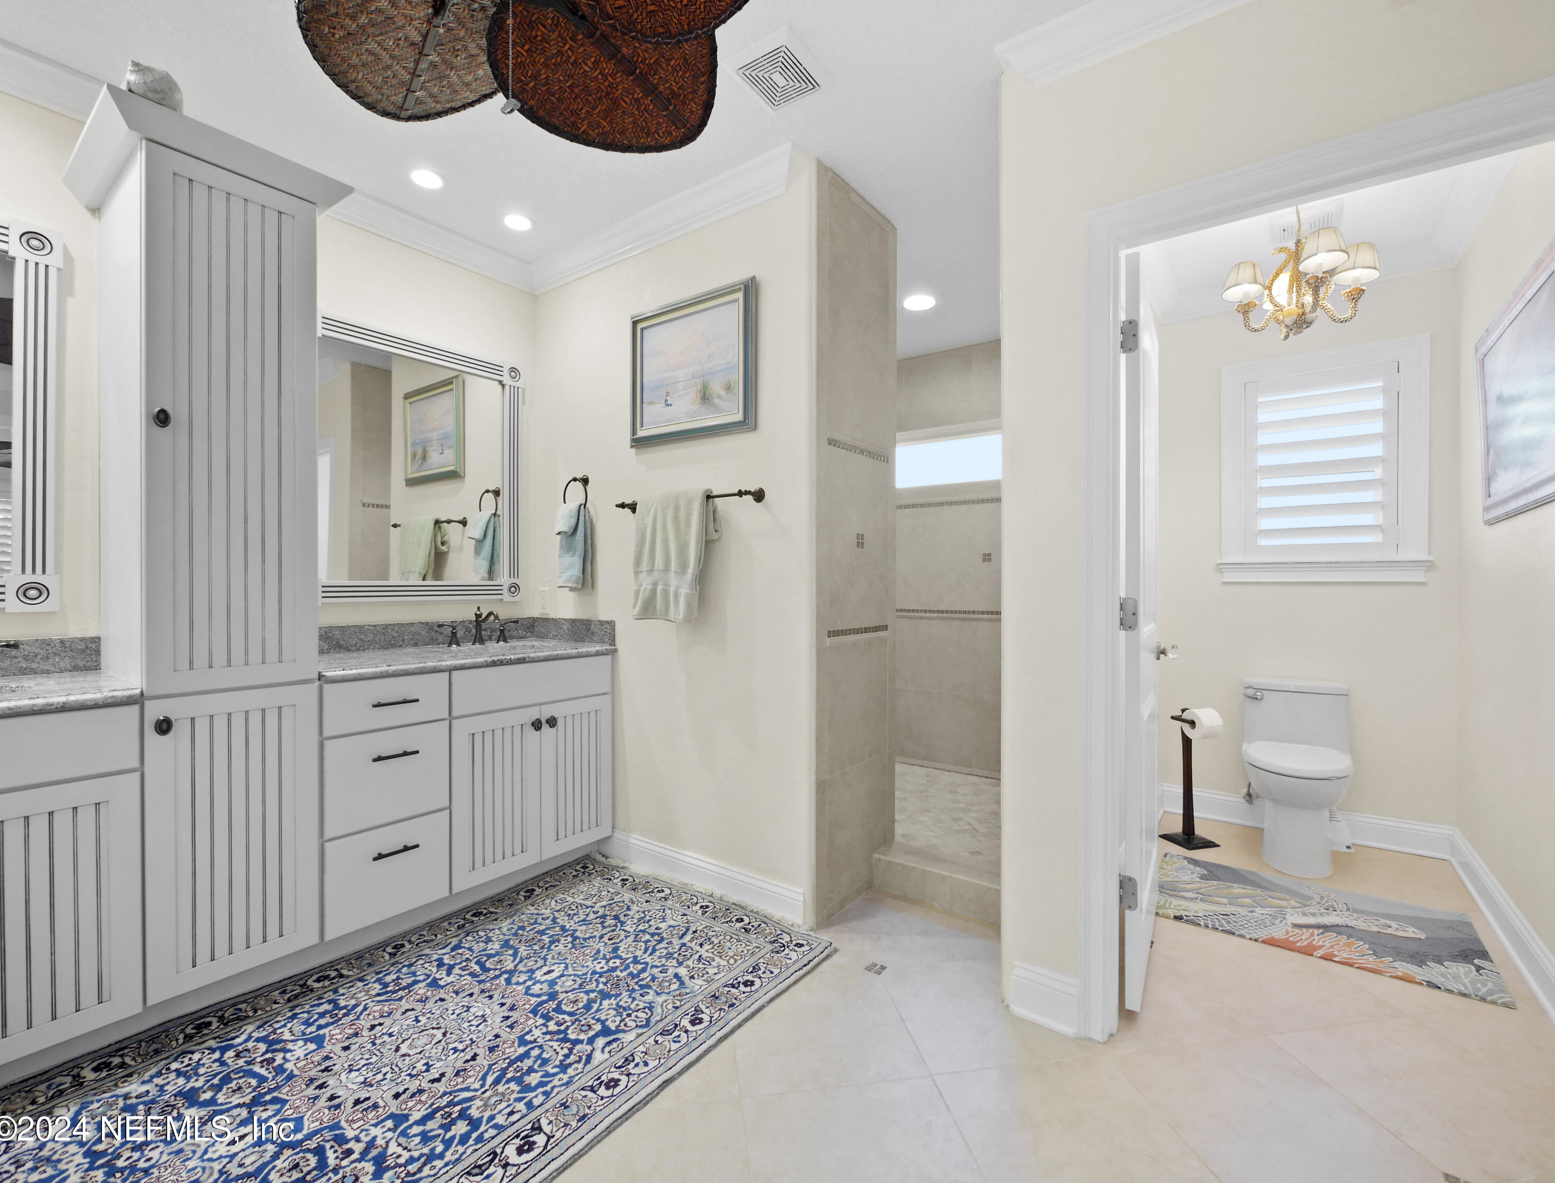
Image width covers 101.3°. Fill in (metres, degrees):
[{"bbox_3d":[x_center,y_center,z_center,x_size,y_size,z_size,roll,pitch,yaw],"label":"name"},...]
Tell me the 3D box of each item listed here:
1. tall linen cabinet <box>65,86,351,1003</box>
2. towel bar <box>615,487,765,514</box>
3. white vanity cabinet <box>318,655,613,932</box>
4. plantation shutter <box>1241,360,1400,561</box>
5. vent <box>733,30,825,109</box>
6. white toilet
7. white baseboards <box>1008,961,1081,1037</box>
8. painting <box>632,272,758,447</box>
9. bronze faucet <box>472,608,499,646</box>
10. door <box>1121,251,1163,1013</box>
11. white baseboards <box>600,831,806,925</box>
[{"bbox_3d":[-1.669,-0.031,1.901,0.605,2.350,0.503,0,0,39],"label":"tall linen cabinet"},{"bbox_3d":[-0.357,-0.347,2.435,0.690,0.055,0.095,0,0,34],"label":"towel bar"},{"bbox_3d":[-1.243,0.707,2.480,0.540,0.870,1.056,0,0,39],"label":"white vanity cabinet"},{"bbox_3d":[2.465,-0.578,2.914,0.555,0.845,0.050,1,1,34],"label":"plantation shutter"},{"bbox_3d":[0.009,-1.443,1.774,0.190,0.025,0.197,0,0,39],"label":"vent"},{"bbox_3d":[2.199,0.782,2.700,0.385,0.735,0.700,0,0,37],"label":"white toilet"},{"bbox_3d":[0.706,1.077,1.692,0.165,0.135,0.024,1,1,31],"label":"white baseboards"},{"bbox_3d":[-0.323,-0.829,2.390,0.605,0.520,0.040,1,1,34],"label":"painting"},{"bbox_3d":[-1.234,0.146,2.699,0.177,0.160,0.056,0,0,39],"label":"bronze faucet"},{"bbox_3d":[1.170,0.114,2.038,0.036,2.040,0.760,0,0,34],"label":"door"},{"bbox_3d":[-0.343,1.066,2.435,1.030,0.133,0.016,1,1,34],"label":"white baseboards"}]

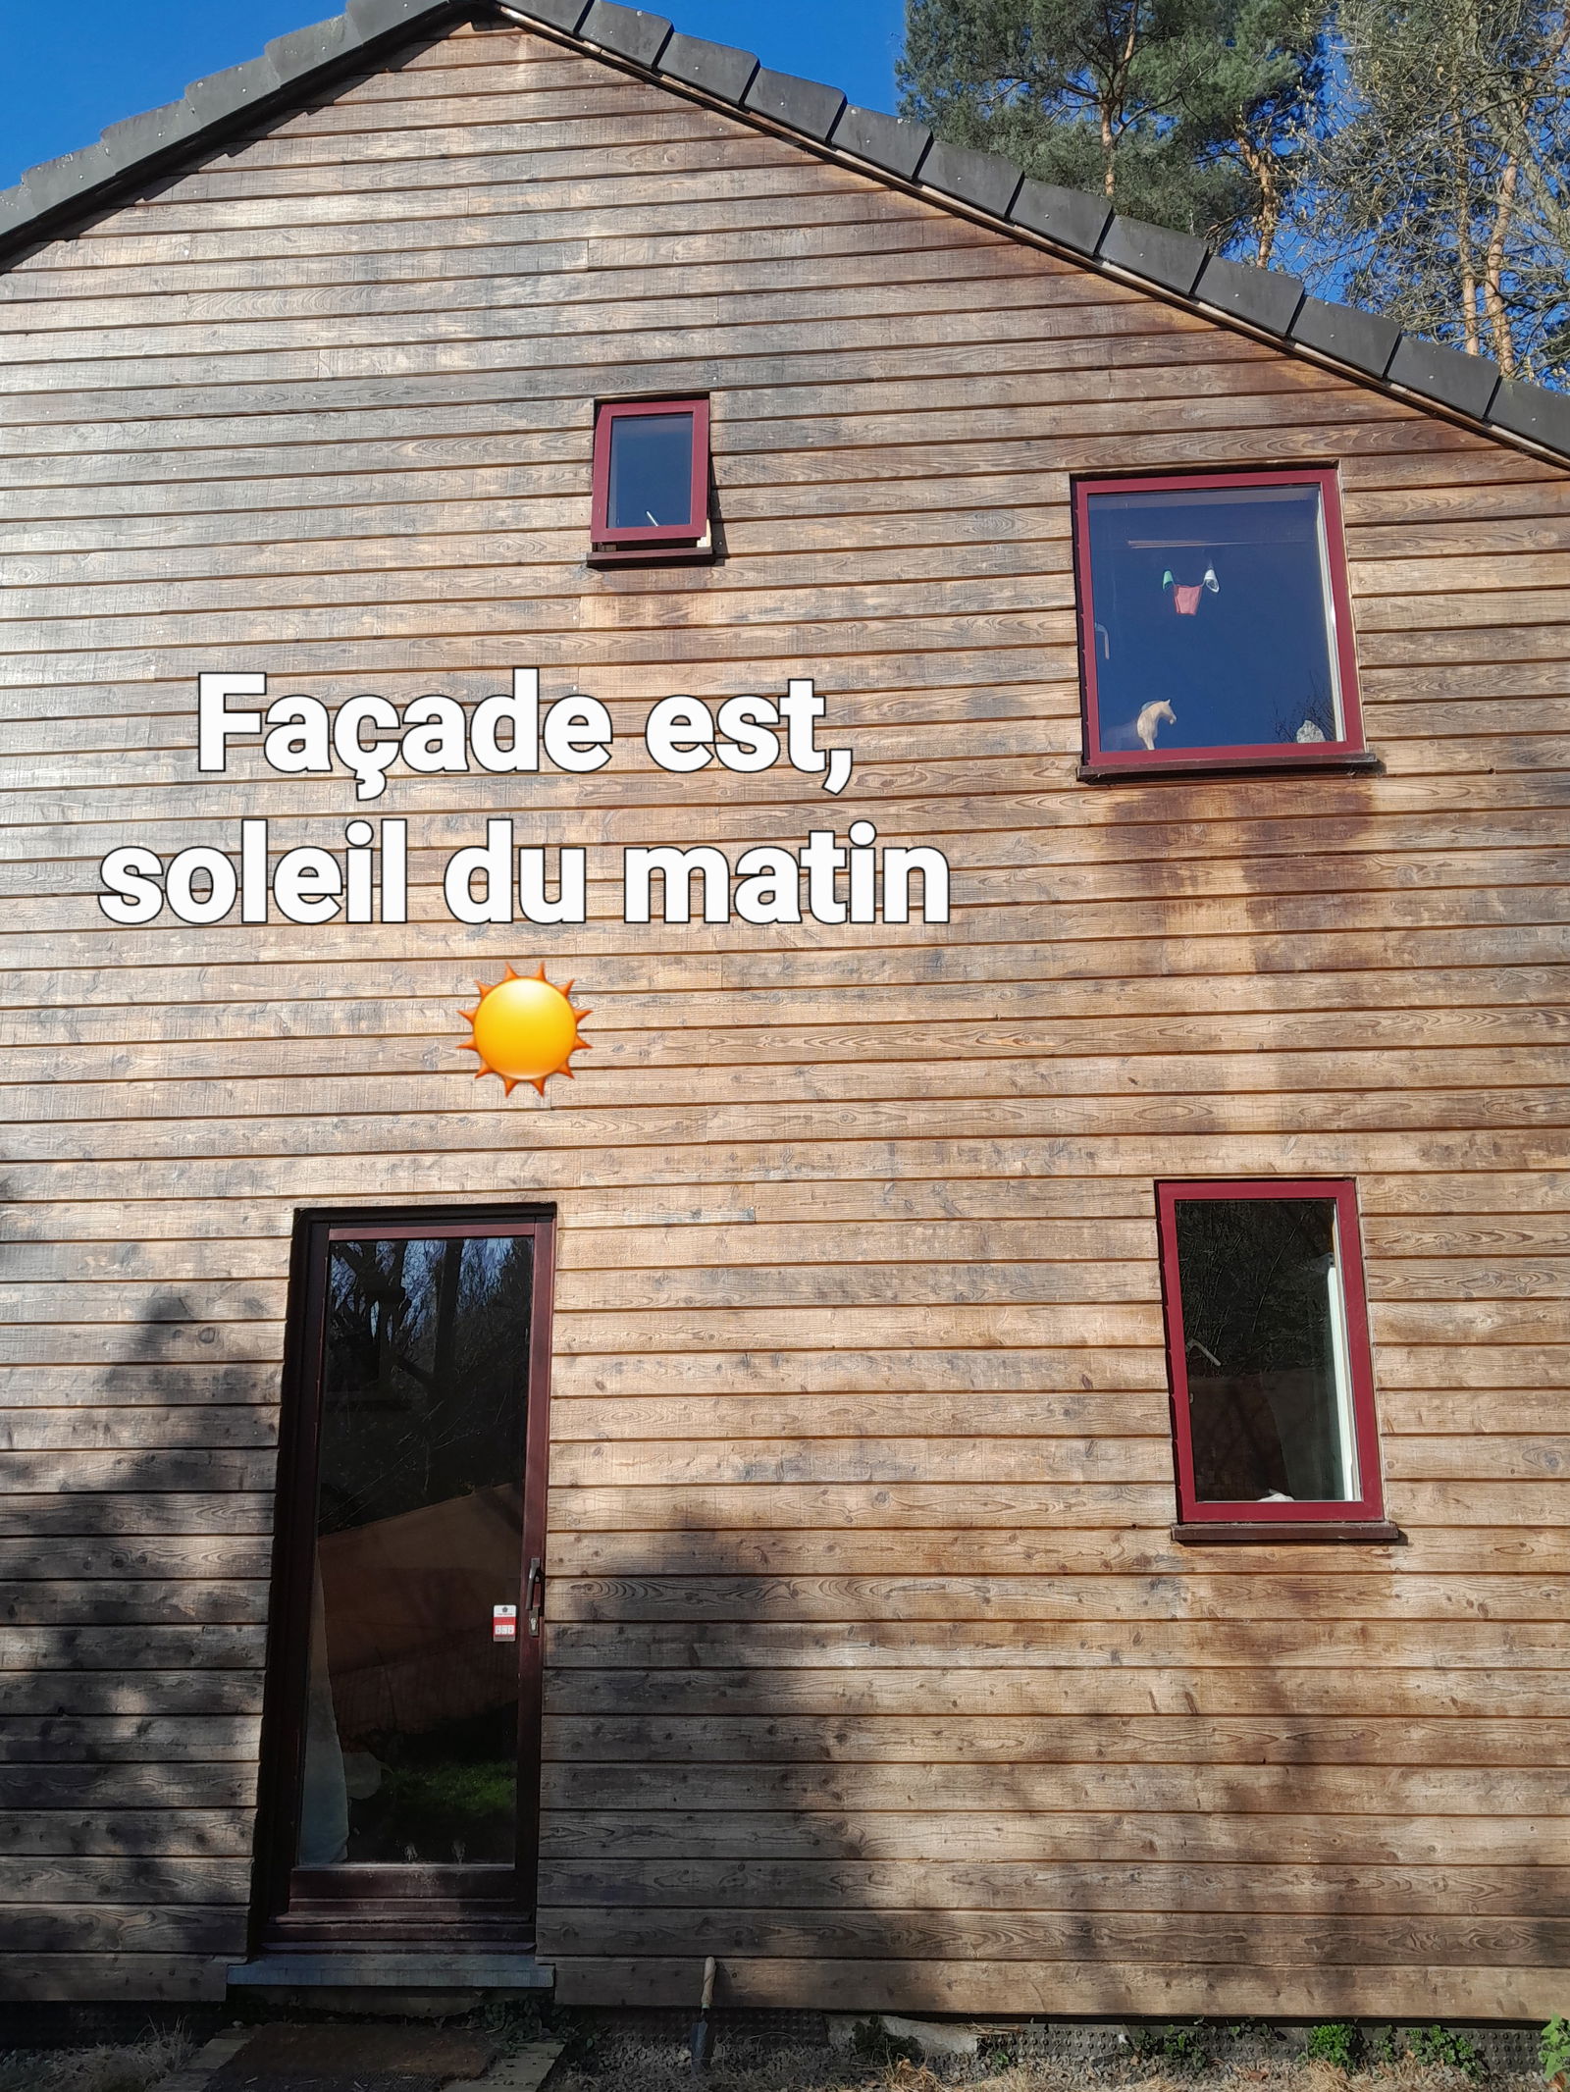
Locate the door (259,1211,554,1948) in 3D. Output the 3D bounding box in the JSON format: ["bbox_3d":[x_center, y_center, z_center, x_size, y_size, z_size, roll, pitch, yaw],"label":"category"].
[{"bbox_3d":[-1.126,1.585,5.037,0.824,2.138,0.100,-2,-13,4],"label":"door"}]

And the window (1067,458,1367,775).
[{"bbox_3d":[1.436,-1.431,5.483,0.887,1.055,0.100,-2,-13,4],"label":"window"}]

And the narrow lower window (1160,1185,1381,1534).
[{"bbox_3d":[1.455,0.918,4.949,0.594,1.009,0.100,-2,-13,4],"label":"narrow lower window"}]

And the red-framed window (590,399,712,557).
[{"bbox_3d":[-0.457,-1.965,5.711,0.414,0.572,0.140,-2,-13,4],"label":"red-framed window"}]

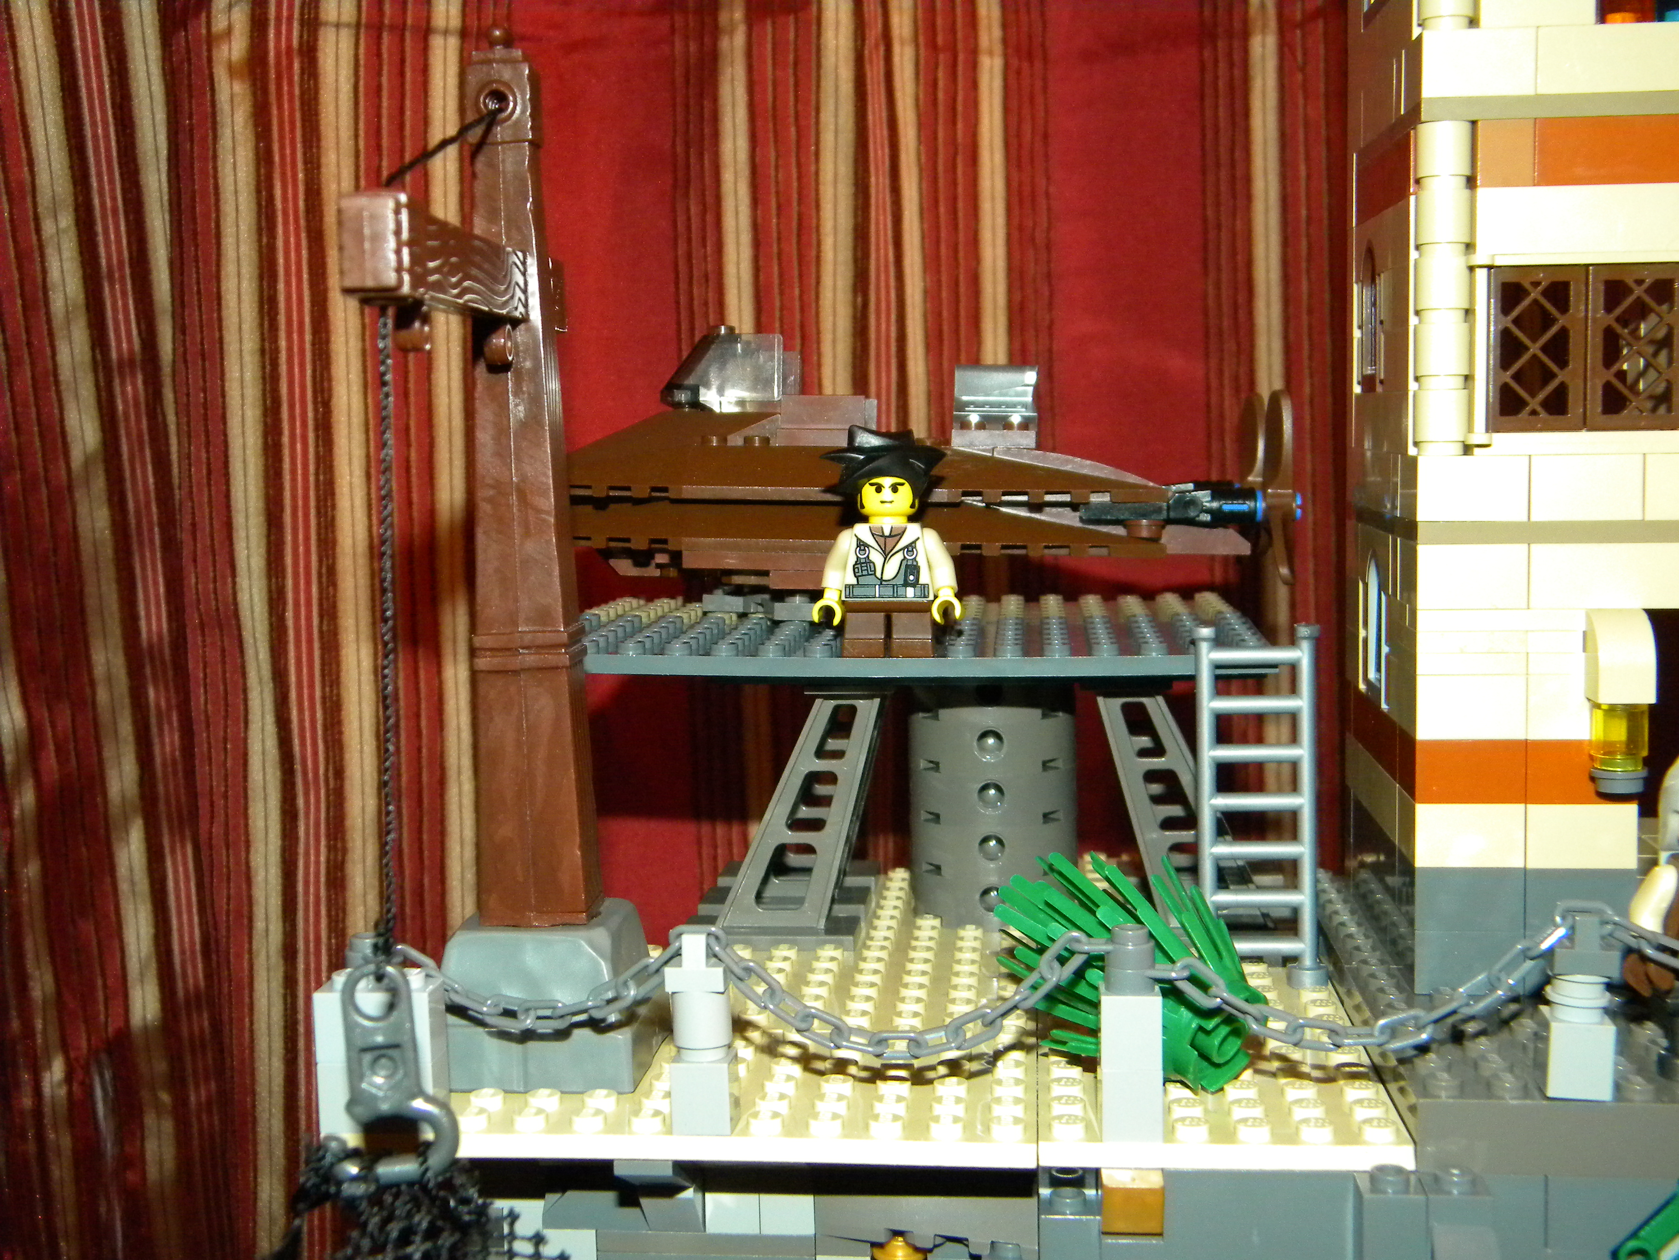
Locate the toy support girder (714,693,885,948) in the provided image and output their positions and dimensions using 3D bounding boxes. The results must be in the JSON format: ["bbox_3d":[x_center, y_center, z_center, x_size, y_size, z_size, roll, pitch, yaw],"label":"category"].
[{"bbox_3d":[-0.006,0.033,0.370,0.029,0.043,0.026,-1,5,5],"label":"toy support girder"}]

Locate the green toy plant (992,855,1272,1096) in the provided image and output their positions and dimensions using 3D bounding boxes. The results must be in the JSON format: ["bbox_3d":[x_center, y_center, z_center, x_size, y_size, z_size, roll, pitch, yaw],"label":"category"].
[{"bbox_3d":[0.048,0.054,0.297,0.034,0.032,0.034,-4,19,-28],"label":"green toy plant"}]

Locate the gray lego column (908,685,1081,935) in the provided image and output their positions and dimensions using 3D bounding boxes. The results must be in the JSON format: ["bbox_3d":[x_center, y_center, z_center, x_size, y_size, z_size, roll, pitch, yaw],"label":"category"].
[{"bbox_3d":[0.029,0.031,0.383,0.032,0.048,0.032,-1,5,5],"label":"gray lego column"}]

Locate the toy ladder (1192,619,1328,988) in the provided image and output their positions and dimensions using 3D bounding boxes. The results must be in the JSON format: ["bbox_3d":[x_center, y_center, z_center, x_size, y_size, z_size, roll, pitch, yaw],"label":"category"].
[{"bbox_3d":[0.069,0.029,0.326,0.022,0.060,0.006,-1,5,5],"label":"toy ladder"}]

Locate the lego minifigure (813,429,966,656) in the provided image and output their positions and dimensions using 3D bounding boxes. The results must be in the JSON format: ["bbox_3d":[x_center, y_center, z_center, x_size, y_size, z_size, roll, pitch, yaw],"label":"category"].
[{"bbox_3d":[0.008,-0.015,0.345,0.025,0.040,0.018,-1,5,5],"label":"lego minifigure"}]

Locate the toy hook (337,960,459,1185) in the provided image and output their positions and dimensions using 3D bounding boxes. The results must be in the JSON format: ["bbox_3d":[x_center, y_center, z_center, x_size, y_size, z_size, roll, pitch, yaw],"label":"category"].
[{"bbox_3d":[-0.056,0.056,0.249,0.015,0.028,0.005,-7,5,-11],"label":"toy hook"}]

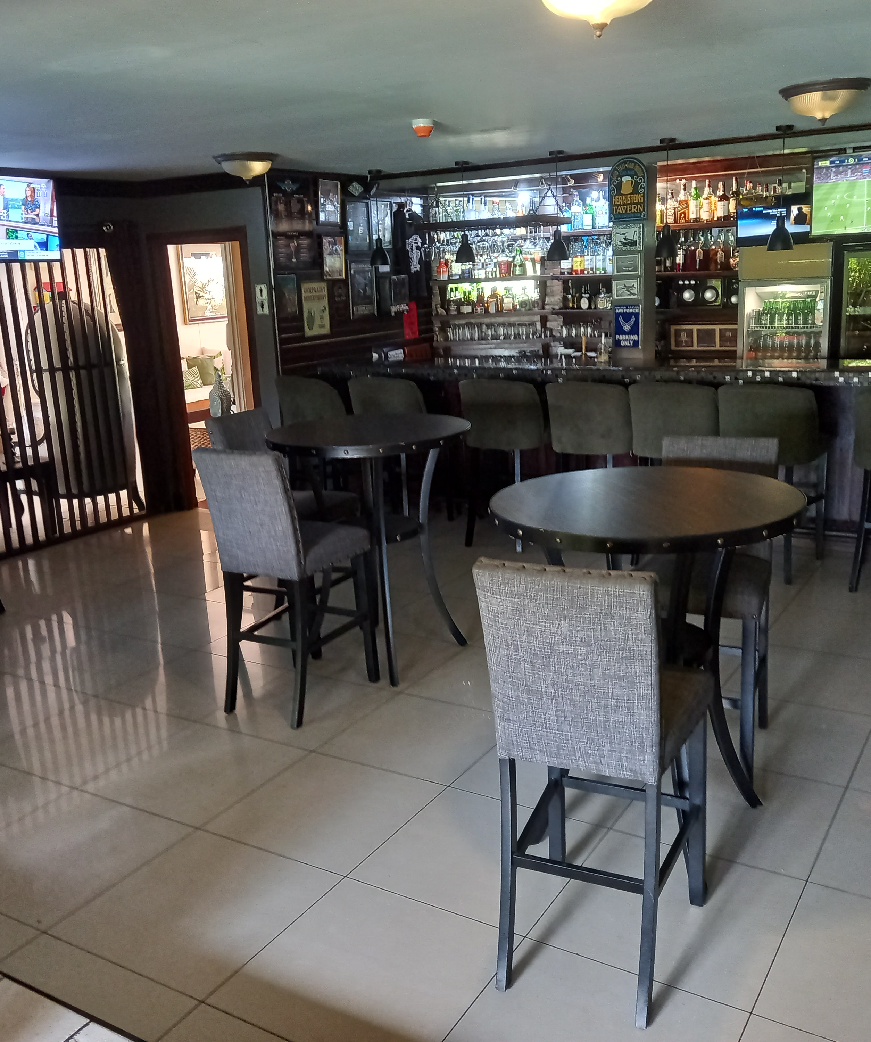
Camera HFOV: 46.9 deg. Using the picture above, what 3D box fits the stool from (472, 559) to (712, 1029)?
[{"bbox_3d":[0.415,0.568,2.510,0.425,1.110,0.580,4,15,26],"label":"stool"}]

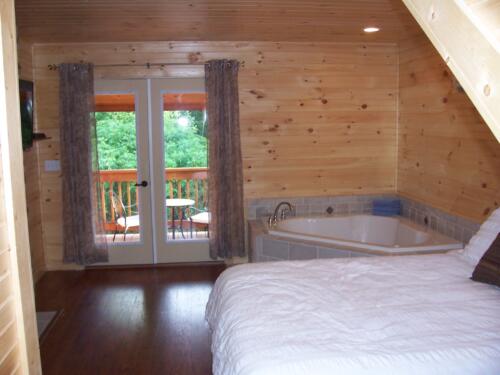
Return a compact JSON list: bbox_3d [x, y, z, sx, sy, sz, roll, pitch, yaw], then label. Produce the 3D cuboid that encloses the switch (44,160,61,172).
[{"bbox_3d":[-2.097,-0.226,5.236,0.162,0.117,0.017,-2,8,-7],"label":"switch"}]

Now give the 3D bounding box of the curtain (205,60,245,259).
[{"bbox_3d":[-0.267,-0.279,5.399,0.409,2.168,0.110,-2,8,-7],"label":"curtain"}]

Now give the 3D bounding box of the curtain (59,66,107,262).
[{"bbox_3d":[-1.796,-0.218,5.213,0.447,2.120,0.110,-2,8,-7],"label":"curtain"}]

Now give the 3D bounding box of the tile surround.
[{"bbox_3d":[0.958,0.575,4.846,1.760,0.725,1.760,-2,8,-7],"label":"tile surround"}]

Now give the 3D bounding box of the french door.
[{"bbox_3d":[-1.065,-0.150,5.417,1.542,2.036,0.100,-2,8,-7],"label":"french door"}]

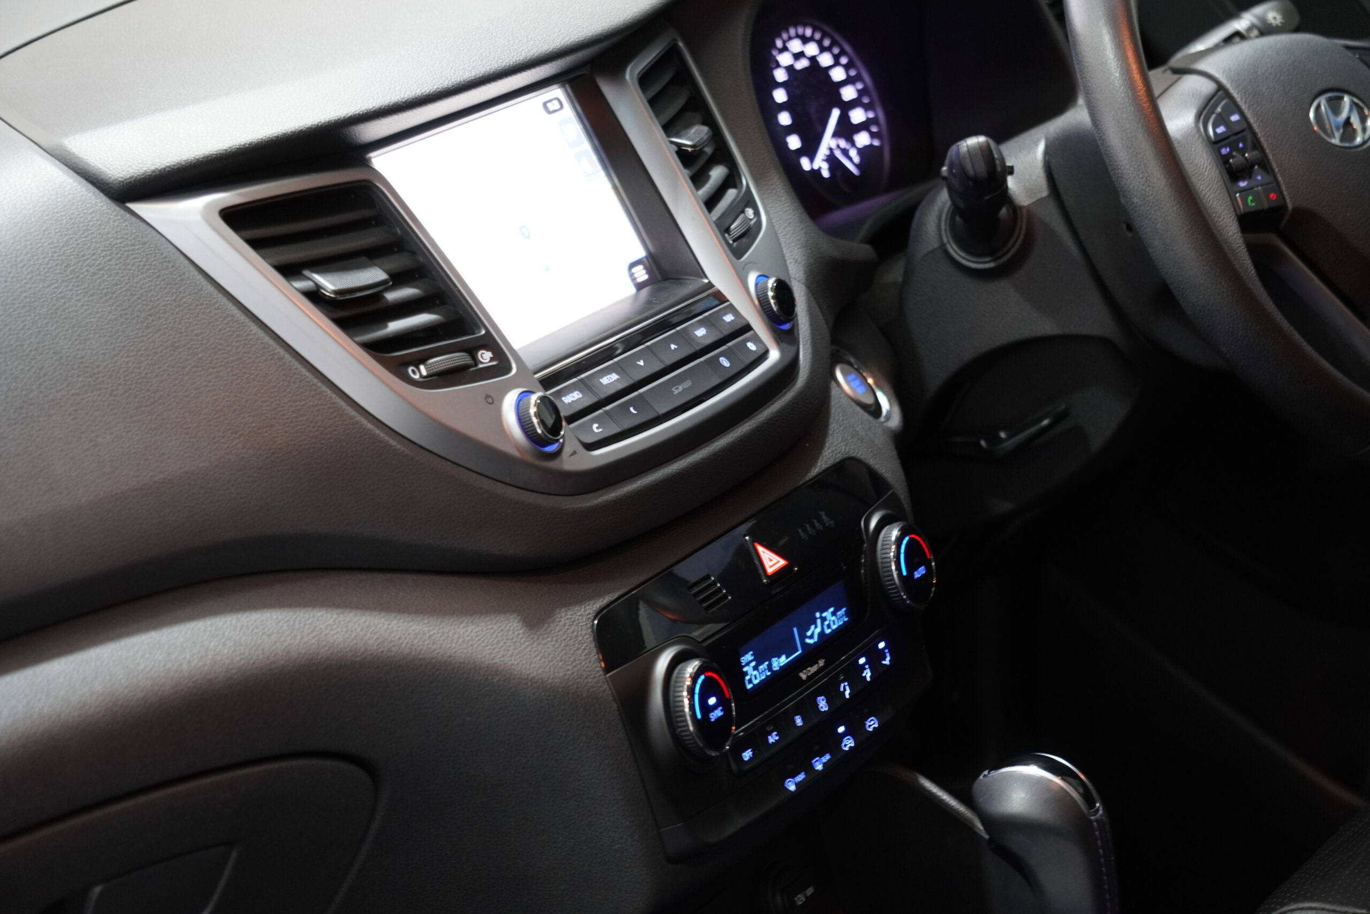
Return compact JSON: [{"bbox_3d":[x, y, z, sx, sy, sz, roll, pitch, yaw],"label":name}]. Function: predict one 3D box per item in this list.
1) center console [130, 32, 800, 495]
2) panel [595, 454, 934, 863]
[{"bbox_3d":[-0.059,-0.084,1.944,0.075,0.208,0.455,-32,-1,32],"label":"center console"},{"bbox_3d":[0.046,0.091,1.941,0.043,0.127,0.285,-12,9,31],"label":"panel"}]

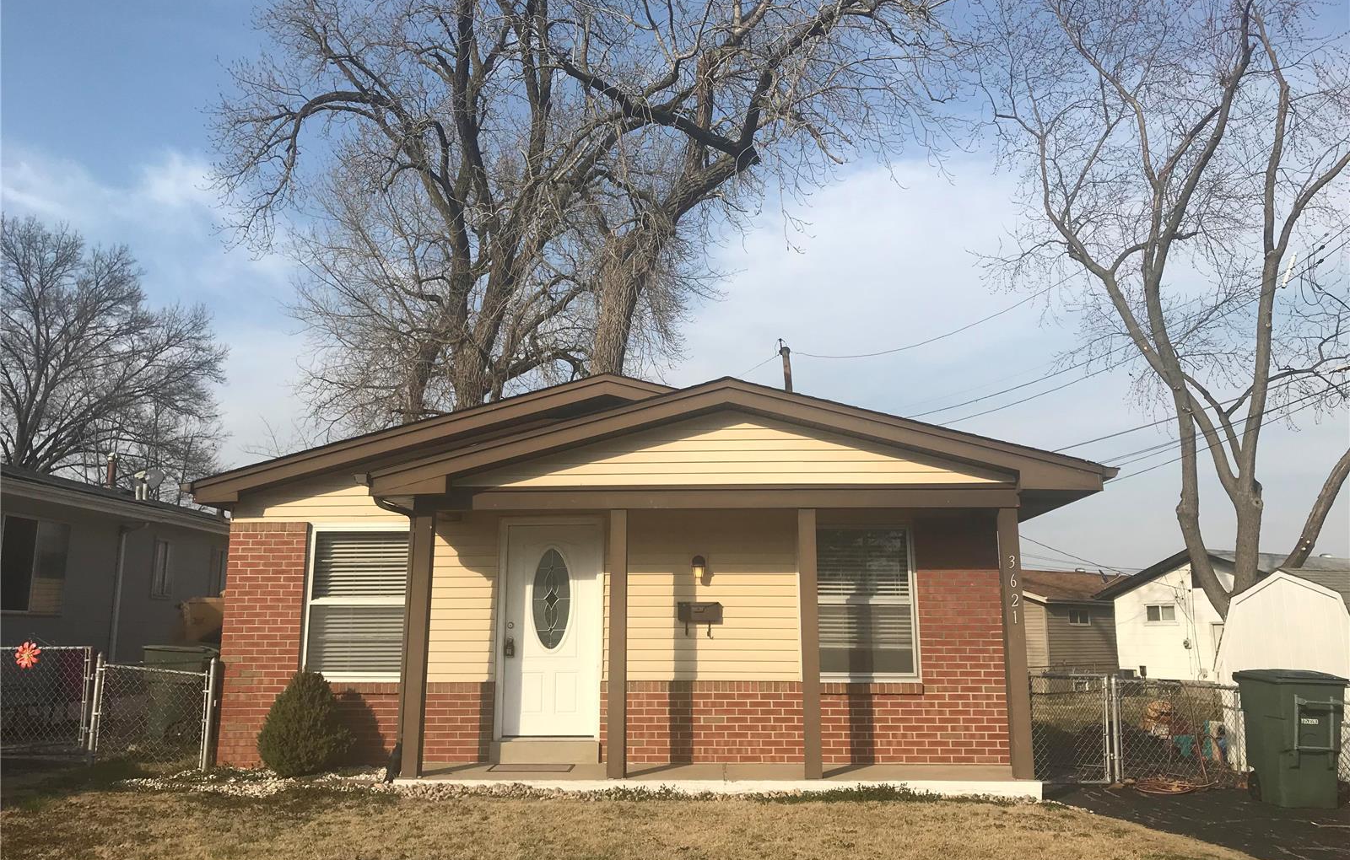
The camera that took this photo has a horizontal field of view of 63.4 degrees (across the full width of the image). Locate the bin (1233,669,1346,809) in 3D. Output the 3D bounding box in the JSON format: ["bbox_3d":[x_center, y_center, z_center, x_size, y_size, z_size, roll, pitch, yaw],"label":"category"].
[{"bbox_3d":[5.110,2.543,9.101,0.630,1.070,0.800,-1,-11,4],"label":"bin"}]

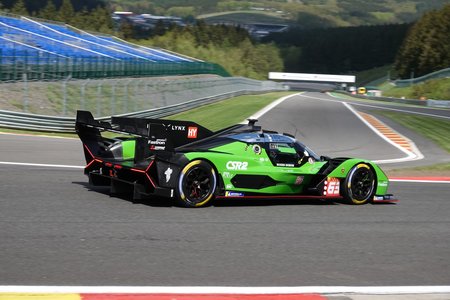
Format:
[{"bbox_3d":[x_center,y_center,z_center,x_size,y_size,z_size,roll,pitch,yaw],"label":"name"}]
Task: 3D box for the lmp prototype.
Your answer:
[{"bbox_3d":[0.355,0.152,14.050,5.090,1.160,2.000,1,6,-37],"label":"lmp prototype"}]

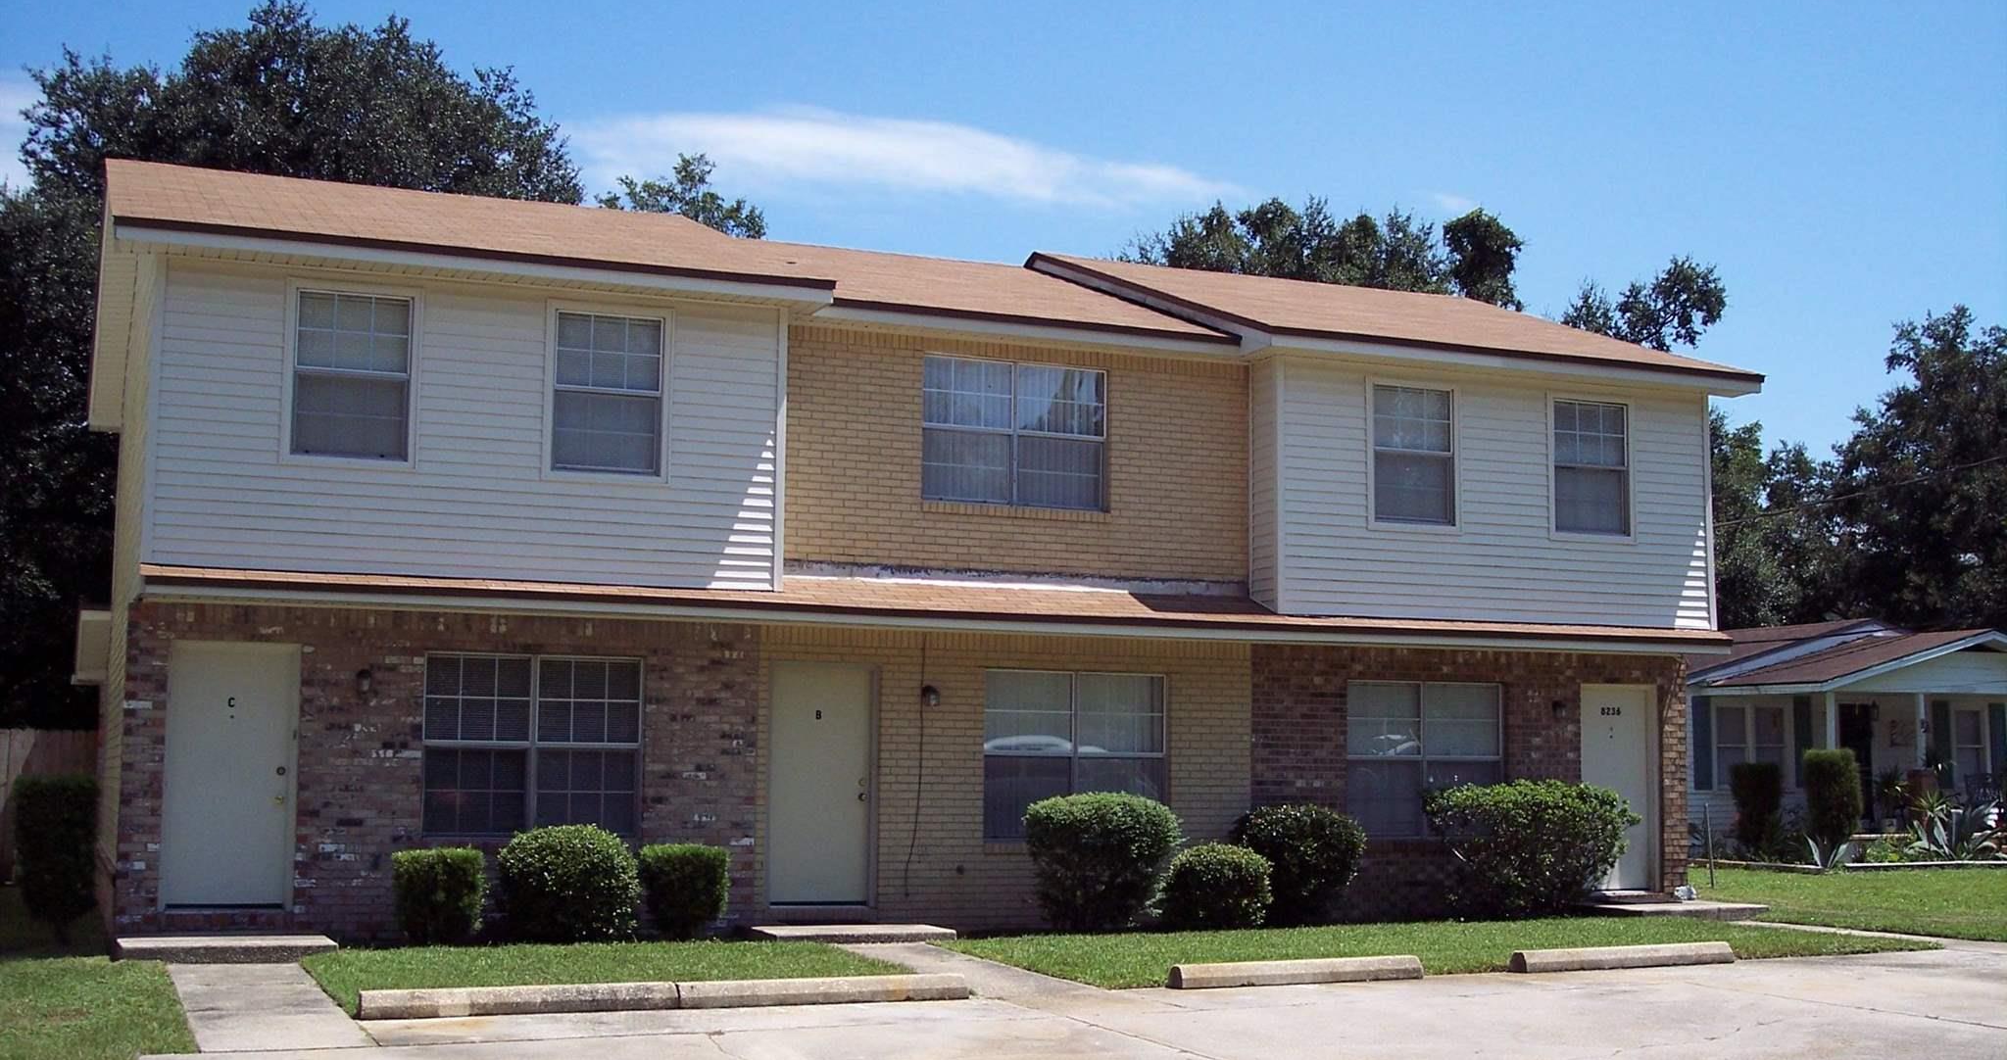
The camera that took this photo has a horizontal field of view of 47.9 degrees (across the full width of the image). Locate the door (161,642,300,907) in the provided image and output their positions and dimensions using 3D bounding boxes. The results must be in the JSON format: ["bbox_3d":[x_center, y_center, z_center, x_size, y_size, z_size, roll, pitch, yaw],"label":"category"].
[{"bbox_3d":[-6.005,1.912,17.598,0.965,2.060,0.090,3,-8,-22],"label":"door"}]

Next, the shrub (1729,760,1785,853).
[{"bbox_3d":[11.762,4.320,35.300,0.860,1.470,0.840,3,-8,-22],"label":"shrub"}]

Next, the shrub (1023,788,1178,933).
[{"bbox_3d":[0.864,2.886,19.653,1.364,1.226,1.364,0,-6,0],"label":"shrub"}]

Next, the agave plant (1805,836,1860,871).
[{"bbox_3d":[12.375,4.828,33.800,0.820,0.550,0.800,3,-8,-22],"label":"agave plant"}]

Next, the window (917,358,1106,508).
[{"bbox_3d":[0.107,-0.853,20.413,1.800,1.320,0.100,3,-8,-22],"label":"window"}]

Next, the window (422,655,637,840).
[{"bbox_3d":[-3.887,1.788,18.769,1.812,1.512,0.090,3,-7,-22],"label":"window"}]

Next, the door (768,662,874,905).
[{"bbox_3d":[-1.579,2.211,19.702,0.941,2.111,0.070,3,-7,-22],"label":"door"}]

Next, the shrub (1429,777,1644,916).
[{"bbox_3d":[4.967,3.005,21.266,2.179,1.328,1.417,3,-7,-22],"label":"shrub"}]

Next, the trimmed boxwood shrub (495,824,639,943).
[{"bbox_3d":[-3.473,2.824,18.001,1.128,0.960,1.128,3,-7,-22],"label":"trimmed boxwood shrub"}]

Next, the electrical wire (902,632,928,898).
[{"bbox_3d":[-0.773,2.065,19.955,0.169,2.333,0.020,3,-7,-22],"label":"electrical wire"}]

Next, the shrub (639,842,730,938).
[{"bbox_3d":[-2.562,2.895,18.113,0.680,0.760,0.660,3,-8,-22],"label":"shrub"}]

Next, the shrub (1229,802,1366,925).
[{"bbox_3d":[2.659,3.024,20.470,1.238,1.115,1.238,0,-6,0],"label":"shrub"}]

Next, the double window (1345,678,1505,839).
[{"bbox_3d":[4.017,2.205,21.641,1.750,1.490,0.100,3,-8,-22],"label":"double window"}]

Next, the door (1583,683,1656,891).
[{"bbox_3d":[6.243,2.605,22.905,0.932,2.087,0.070,3,-7,-22],"label":"door"}]

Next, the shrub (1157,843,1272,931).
[{"bbox_3d":[1.857,3.129,19.833,0.970,0.780,0.900,0,-7,0],"label":"shrub"}]

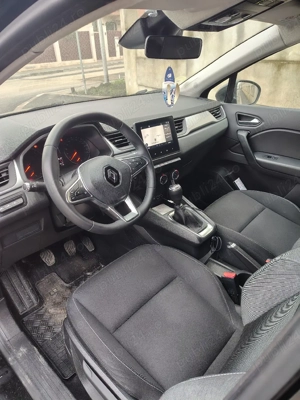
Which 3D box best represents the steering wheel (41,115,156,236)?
[{"bbox_3d":[-0.139,-0.078,0.830,0.365,0.360,0.095,-32,11,-38],"label":"steering wheel"}]

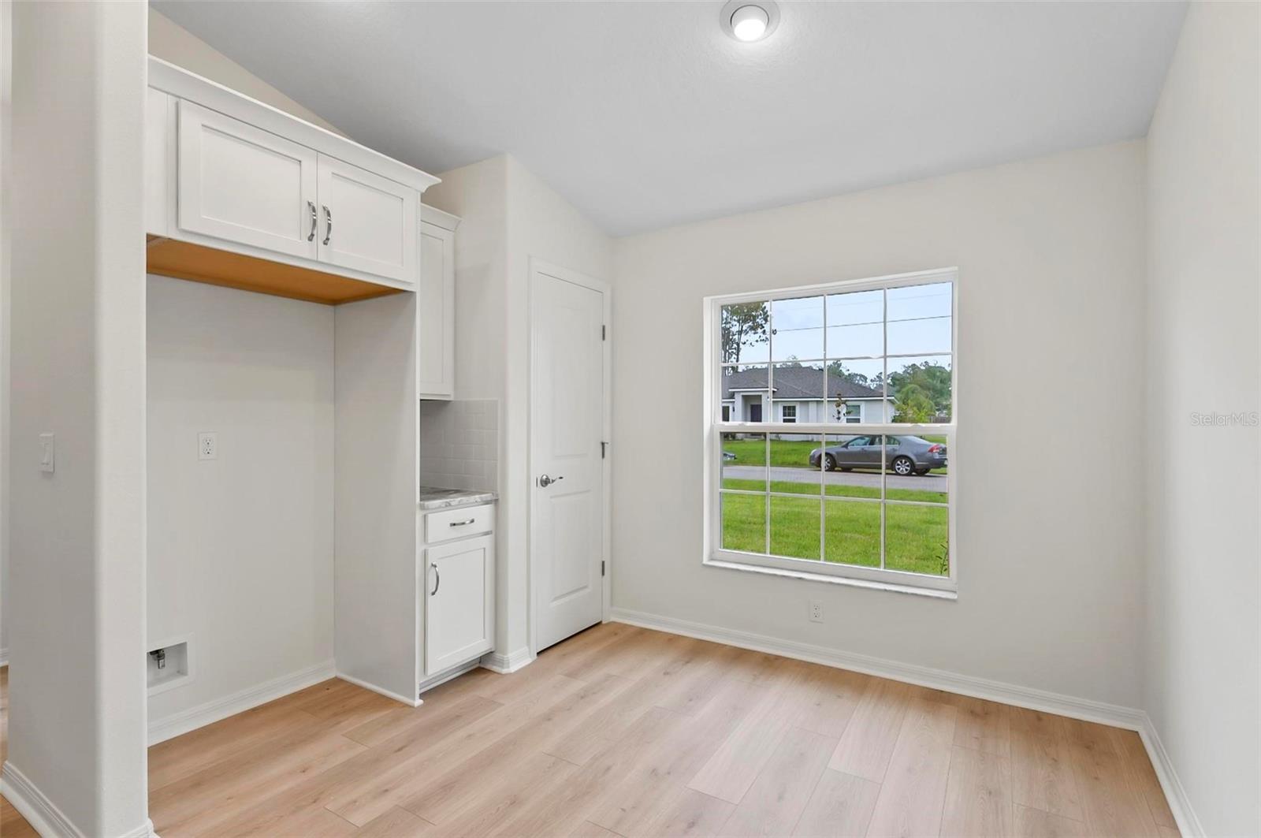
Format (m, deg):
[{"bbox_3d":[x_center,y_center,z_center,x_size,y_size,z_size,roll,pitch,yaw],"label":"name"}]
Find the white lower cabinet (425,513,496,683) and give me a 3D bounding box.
[{"bbox_3d":[-1.075,0.845,2.850,0.620,0.865,0.440,0,0,33],"label":"white lower cabinet"}]

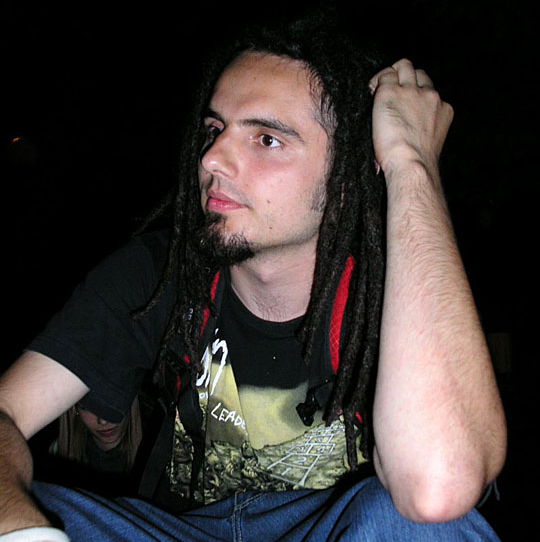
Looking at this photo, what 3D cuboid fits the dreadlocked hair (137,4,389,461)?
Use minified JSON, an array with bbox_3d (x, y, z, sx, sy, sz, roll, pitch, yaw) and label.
[{"bbox_3d":[-0.012,-0.040,0.840,0.250,0.460,0.260,9,14,39],"label":"dreadlocked hair"}]

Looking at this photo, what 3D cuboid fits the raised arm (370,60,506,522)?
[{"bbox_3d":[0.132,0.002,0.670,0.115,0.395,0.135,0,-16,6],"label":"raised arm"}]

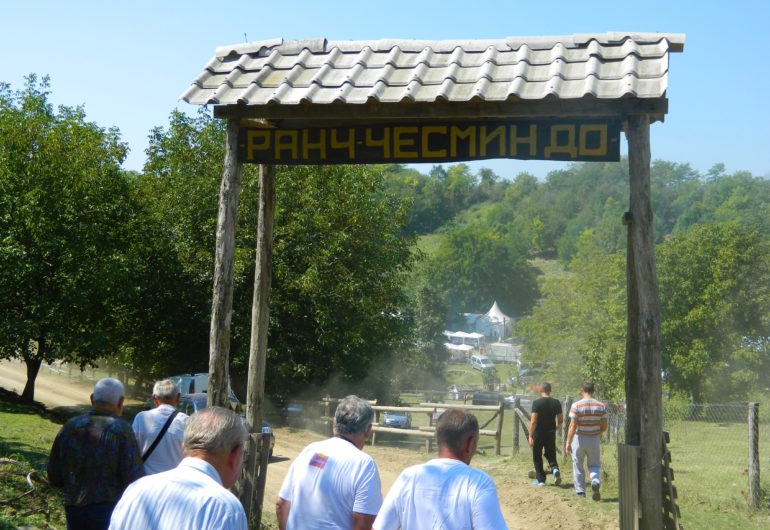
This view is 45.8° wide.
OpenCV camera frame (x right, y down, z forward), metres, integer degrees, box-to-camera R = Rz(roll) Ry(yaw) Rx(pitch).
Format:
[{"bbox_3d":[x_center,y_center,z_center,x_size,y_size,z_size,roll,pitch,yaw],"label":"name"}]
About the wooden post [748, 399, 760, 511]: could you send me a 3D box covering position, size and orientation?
[{"bbox_3d":[5.103,2.638,12.600,0.150,1.470,0.150,2,-6,0],"label":"wooden post"}]

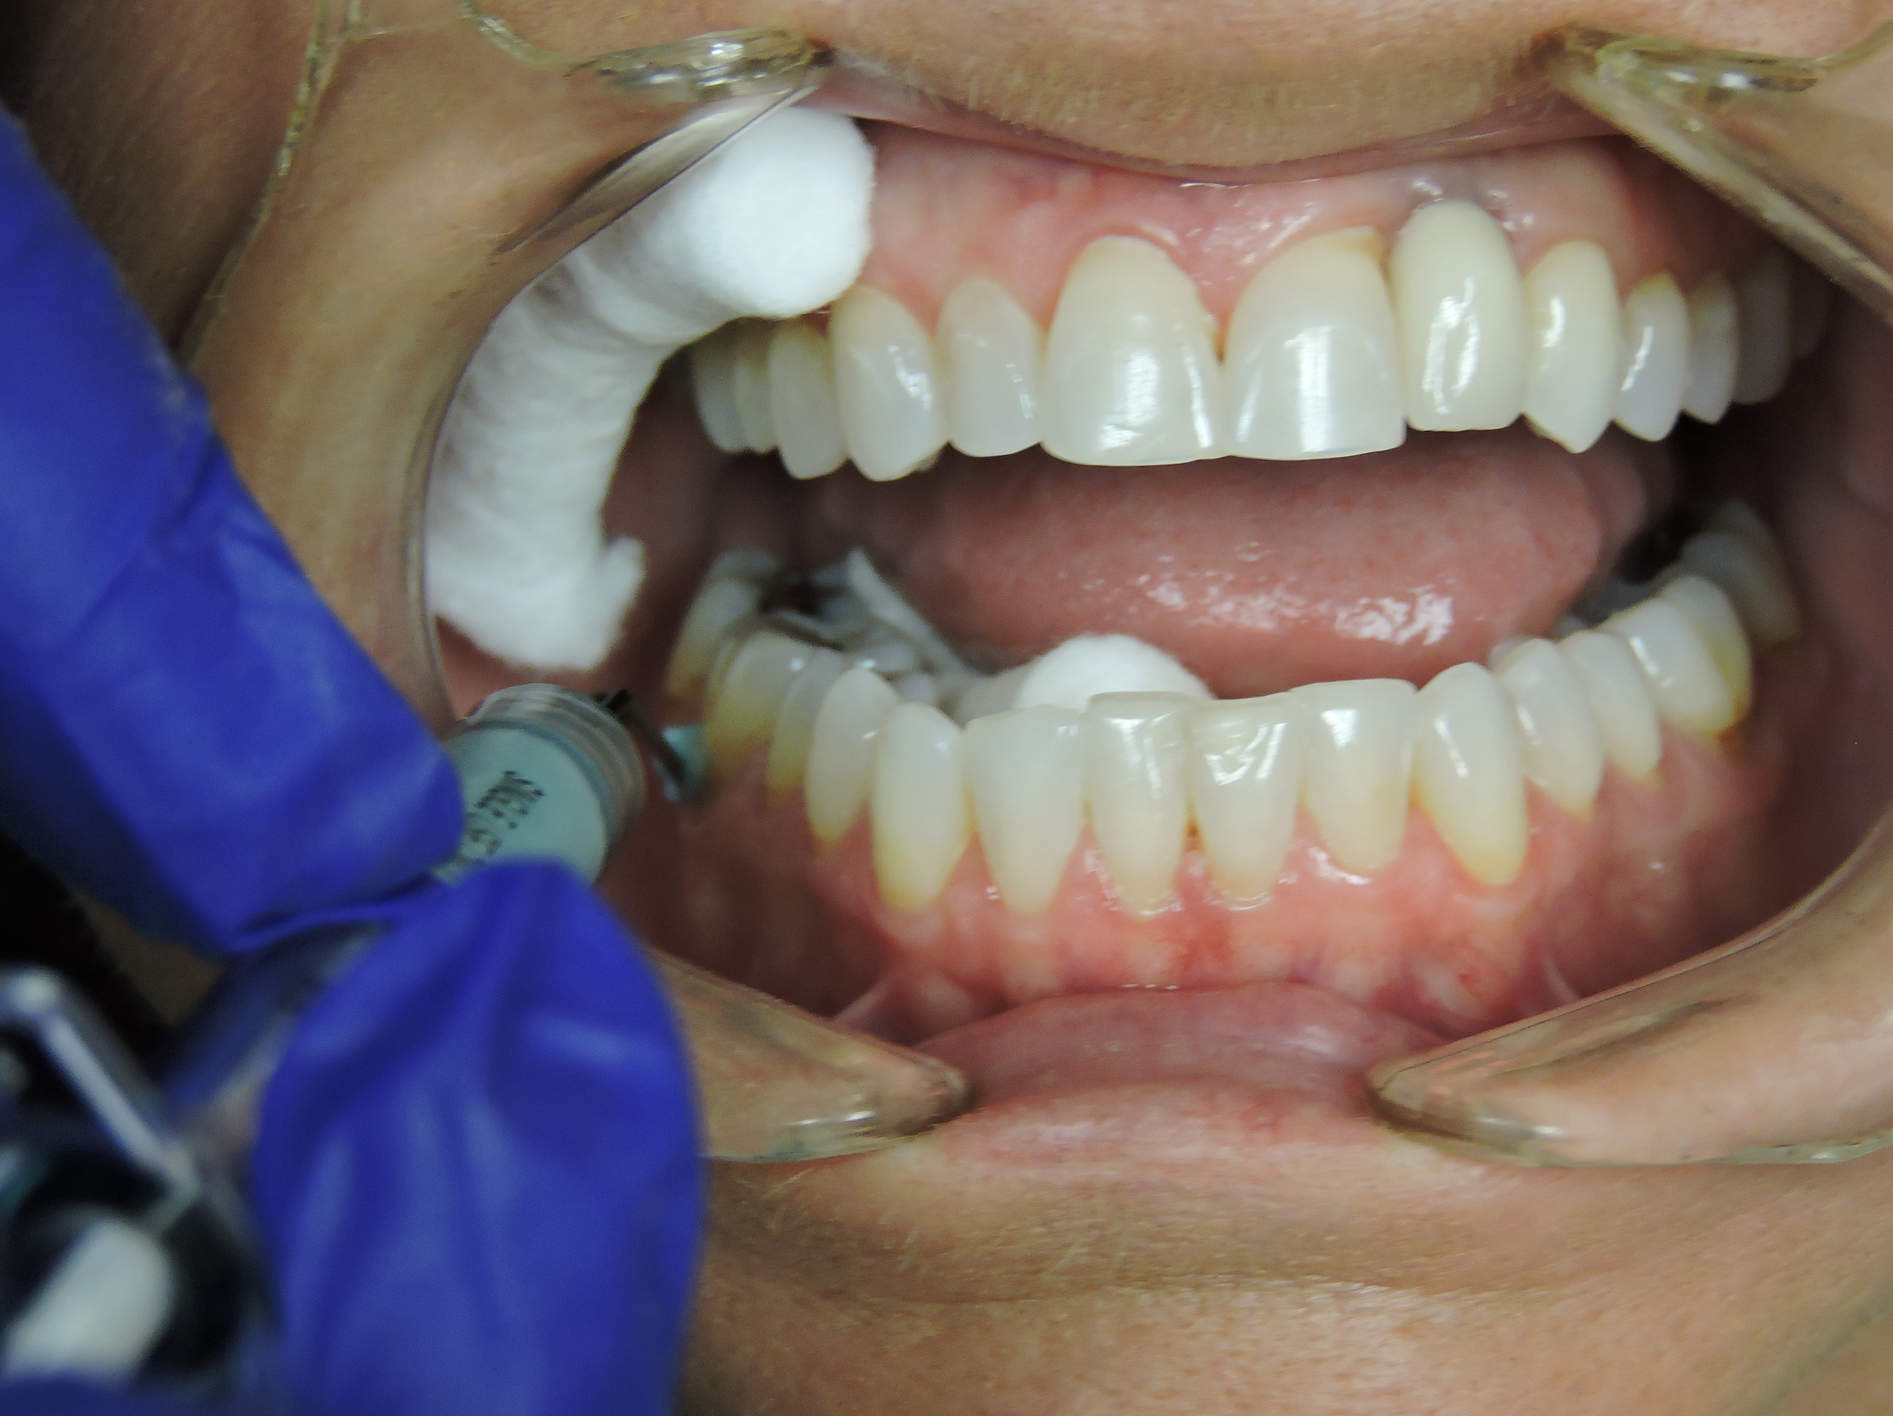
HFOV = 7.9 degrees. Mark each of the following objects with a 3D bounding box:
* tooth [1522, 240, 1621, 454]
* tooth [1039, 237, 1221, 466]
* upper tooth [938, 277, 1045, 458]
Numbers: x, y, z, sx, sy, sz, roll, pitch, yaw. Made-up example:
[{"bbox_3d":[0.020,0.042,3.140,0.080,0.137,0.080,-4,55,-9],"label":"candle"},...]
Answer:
[{"bbox_3d":[0.031,-0.018,0.688,0.007,0.011,0.007,-2,0,-38],"label":"tooth"},{"bbox_3d":[0.009,-0.018,0.683,0.009,0.011,0.007,-2,0,6],"label":"tooth"},{"bbox_3d":[0.002,-0.017,0.684,0.006,0.009,0.006,-2,0,18],"label":"upper tooth"}]

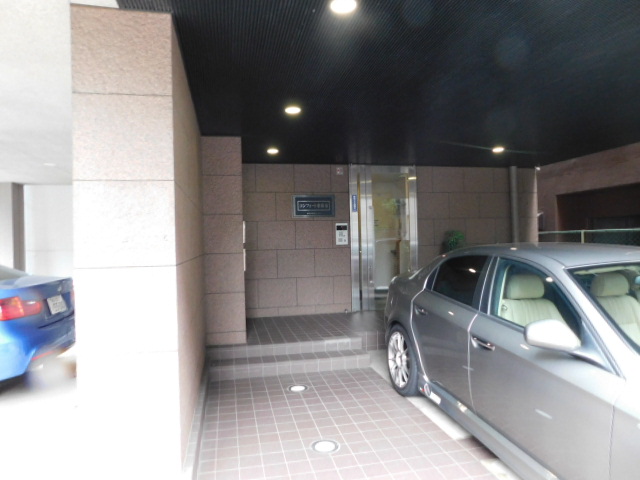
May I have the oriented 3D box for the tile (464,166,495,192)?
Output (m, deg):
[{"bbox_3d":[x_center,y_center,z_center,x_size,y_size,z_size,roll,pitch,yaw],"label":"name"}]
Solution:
[{"bbox_3d":[2.808,-1.060,7.501,0.596,0.449,0.030,-1,0,-12],"label":"tile"}]

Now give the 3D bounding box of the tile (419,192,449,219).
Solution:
[{"bbox_3d":[1.929,-0.579,7.268,0.594,0.447,0.020,-1,0,-12],"label":"tile"}]

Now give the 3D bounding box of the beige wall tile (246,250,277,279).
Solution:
[{"bbox_3d":[-0.962,0.386,6.673,0.578,0.449,0.030,-1,0,-12],"label":"beige wall tile"}]

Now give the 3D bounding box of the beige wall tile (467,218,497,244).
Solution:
[{"bbox_3d":[2.801,-0.142,7.402,0.594,0.449,0.020,-1,0,-12],"label":"beige wall tile"}]

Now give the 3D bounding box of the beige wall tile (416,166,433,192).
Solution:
[{"bbox_3d":[1.766,-1.018,7.183,0.295,0.449,0.020,-1,0,-12],"label":"beige wall tile"}]

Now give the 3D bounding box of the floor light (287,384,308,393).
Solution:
[{"bbox_3d":[-0.217,1.495,4.231,0.213,0.040,0.213,-1,0,-12],"label":"floor light"}]

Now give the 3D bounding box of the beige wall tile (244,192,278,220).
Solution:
[{"bbox_3d":[-0.954,-0.511,6.648,0.540,0.447,0.020,-1,0,-12],"label":"beige wall tile"}]

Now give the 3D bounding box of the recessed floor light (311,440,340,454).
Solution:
[{"bbox_3d":[0.038,1.462,2.971,0.198,0.030,0.198,-1,0,0],"label":"recessed floor light"}]

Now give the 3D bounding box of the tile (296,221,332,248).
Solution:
[{"bbox_3d":[-0.102,-0.086,6.861,0.596,0.449,0.030,-1,0,-12],"label":"tile"}]

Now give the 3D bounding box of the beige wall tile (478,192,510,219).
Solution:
[{"bbox_3d":[3.110,-0.614,7.569,0.596,0.449,0.030,-1,0,-12],"label":"beige wall tile"}]

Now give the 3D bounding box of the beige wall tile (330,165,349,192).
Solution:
[{"bbox_3d":[0.324,-0.992,6.926,0.295,0.447,0.020,-1,0,-12],"label":"beige wall tile"}]

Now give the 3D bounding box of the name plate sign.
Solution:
[{"bbox_3d":[-0.088,-0.535,6.809,0.694,0.369,0.030,-1,0,-12],"label":"name plate sign"}]

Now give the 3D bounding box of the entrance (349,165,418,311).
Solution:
[{"bbox_3d":[1.063,-0.034,7.045,1.179,2.387,0.150,-1,0,-12],"label":"entrance"}]

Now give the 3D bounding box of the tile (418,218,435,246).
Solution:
[{"bbox_3d":[1.786,-0.120,7.182,0.295,0.449,0.020,-1,0,-12],"label":"tile"}]

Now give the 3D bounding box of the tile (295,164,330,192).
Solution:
[{"bbox_3d":[-0.111,-0.978,6.776,0.594,0.449,0.020,-1,0,-12],"label":"tile"}]

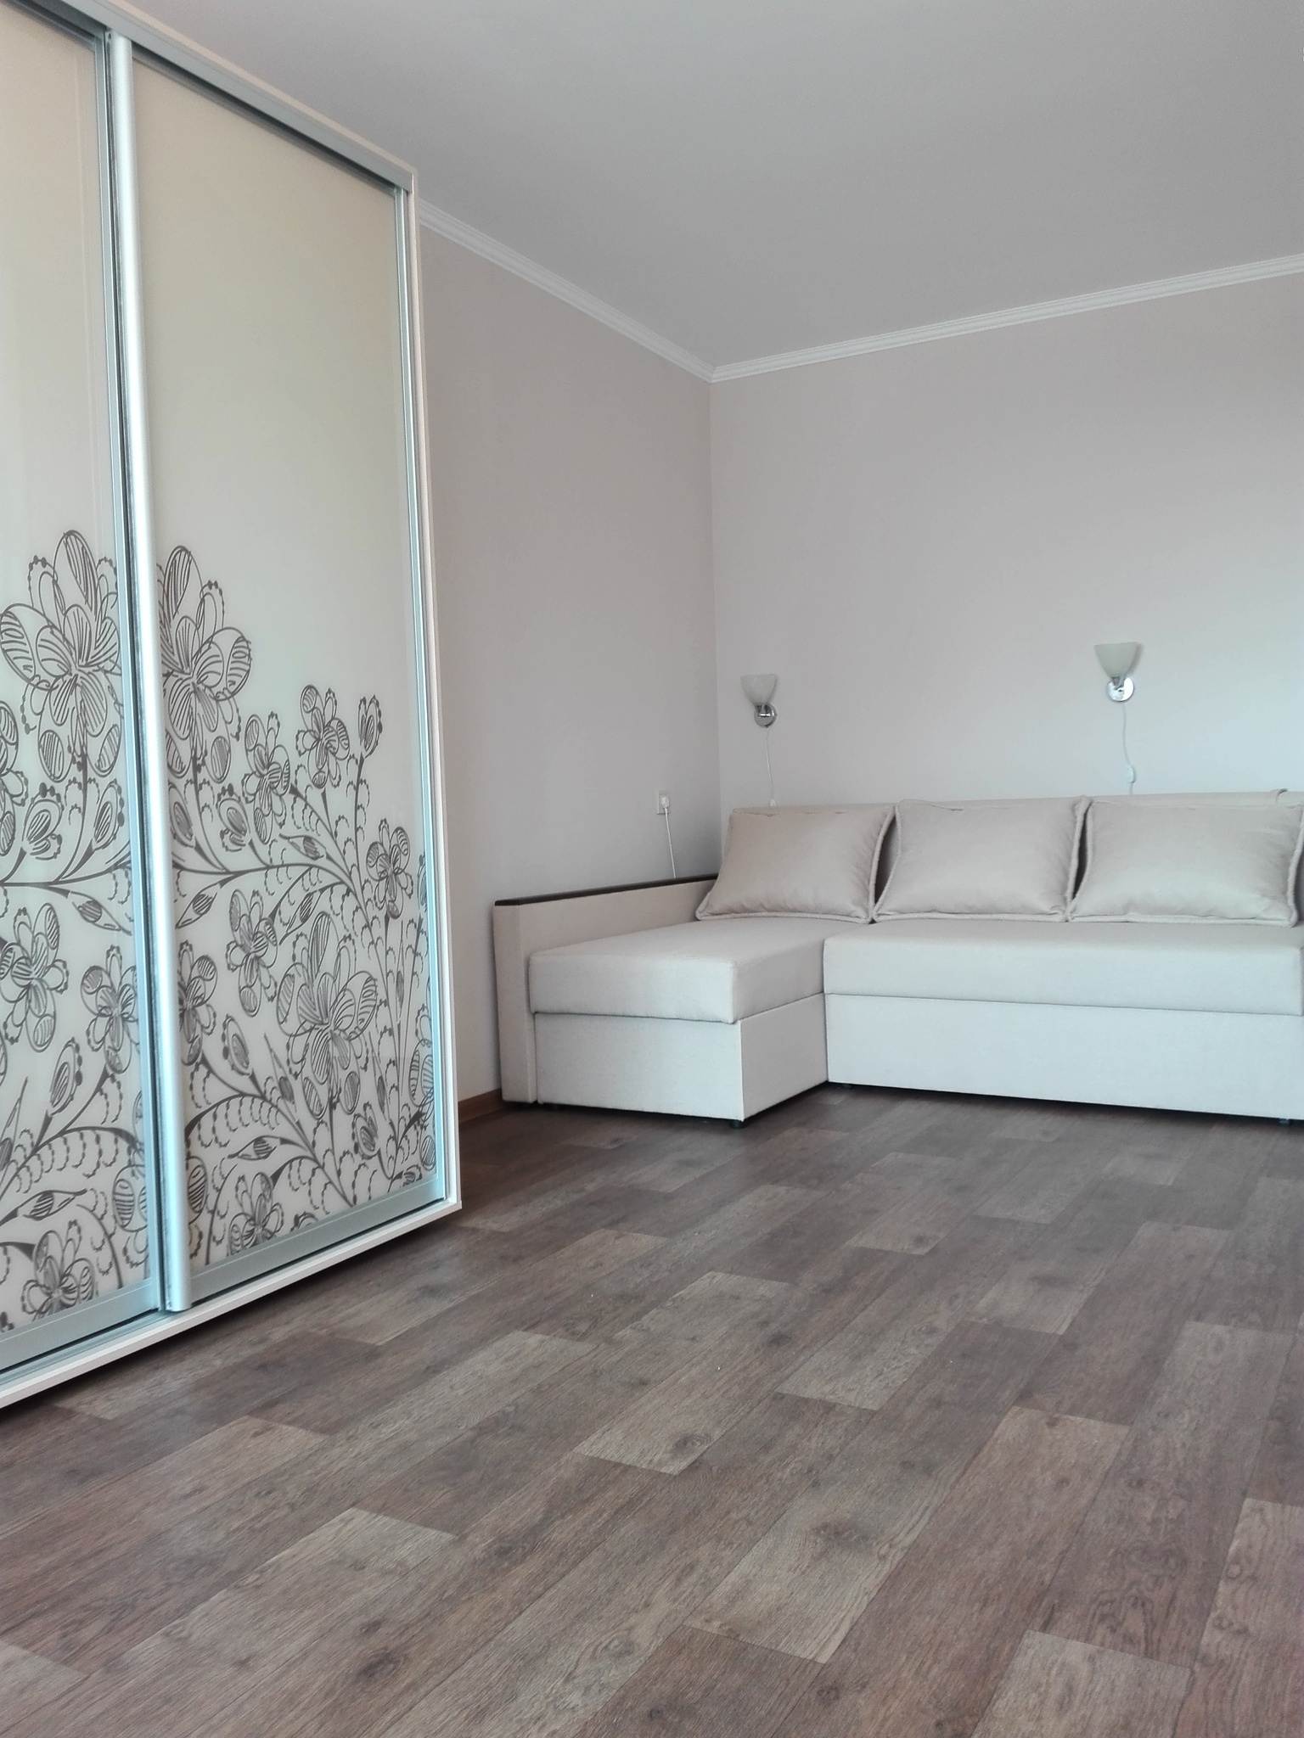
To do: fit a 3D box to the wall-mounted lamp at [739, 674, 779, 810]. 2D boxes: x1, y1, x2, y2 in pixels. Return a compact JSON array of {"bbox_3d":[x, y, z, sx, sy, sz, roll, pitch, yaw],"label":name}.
[{"bbox_3d":[0.401,-0.491,5.184,0.145,0.503,0.150,0,4,30],"label":"wall-mounted lamp"}]

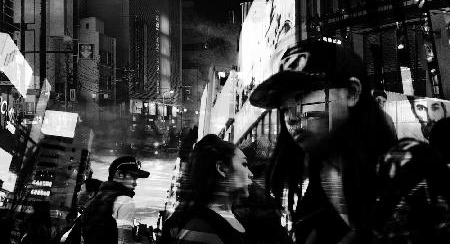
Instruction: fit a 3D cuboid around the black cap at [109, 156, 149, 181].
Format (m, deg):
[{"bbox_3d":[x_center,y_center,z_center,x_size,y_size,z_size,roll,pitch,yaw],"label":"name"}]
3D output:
[{"bbox_3d":[-0.620,0.302,4.300,0.270,0.150,0.178,1,-2,10],"label":"black cap"}]

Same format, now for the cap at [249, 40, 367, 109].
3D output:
[{"bbox_3d":[0.178,-0.109,1.420,0.270,0.145,0.180,-2,-6,-43],"label":"cap"}]

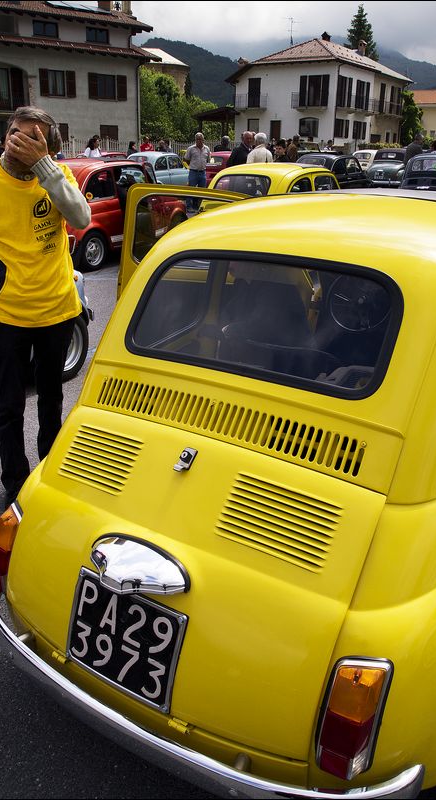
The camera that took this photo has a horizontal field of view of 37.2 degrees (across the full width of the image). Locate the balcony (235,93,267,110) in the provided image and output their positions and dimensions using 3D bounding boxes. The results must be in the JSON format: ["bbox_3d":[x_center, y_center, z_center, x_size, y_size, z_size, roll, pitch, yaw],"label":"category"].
[{"bbox_3d":[2.598,-23.818,51.720,2.500,1.250,0.950,13,25,29],"label":"balcony"}]

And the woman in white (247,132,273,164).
[{"bbox_3d":[0.665,-3.479,10.665,0.480,1.640,0.320,-5,22,-14],"label":"woman in white"}]

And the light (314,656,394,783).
[{"bbox_3d":[0.253,0.606,1.224,0.110,0.215,0.080,8,15,16],"label":"light"}]

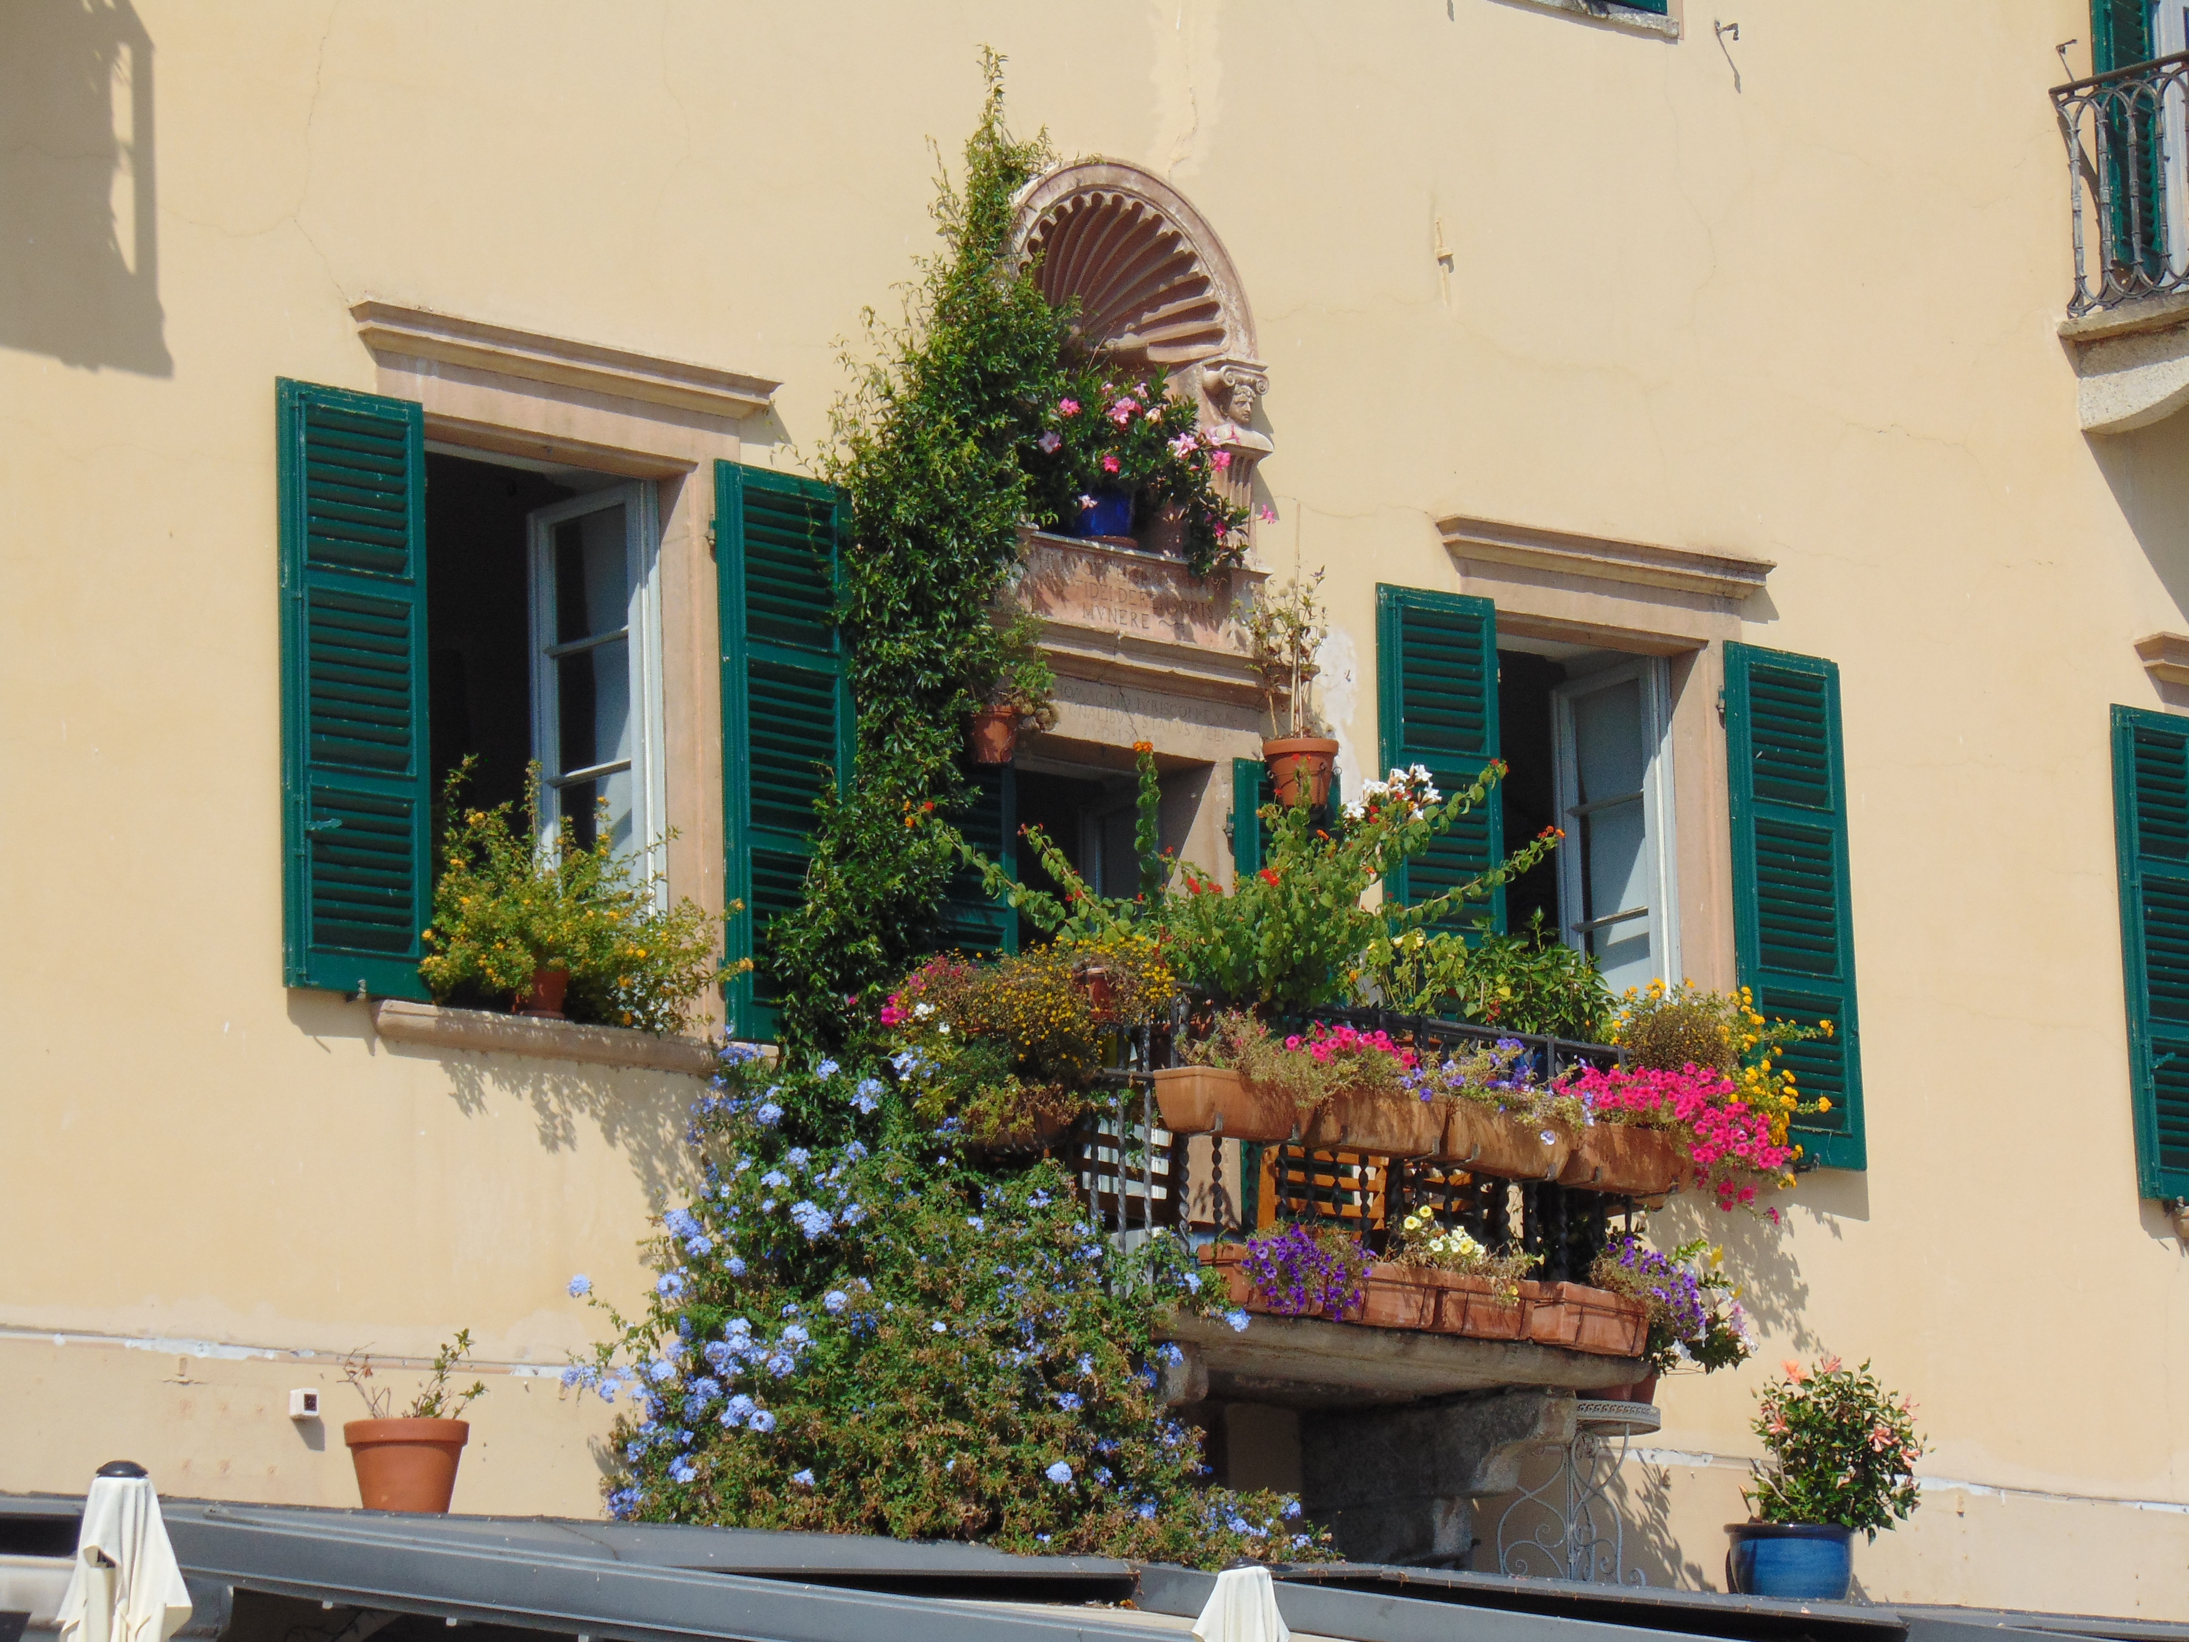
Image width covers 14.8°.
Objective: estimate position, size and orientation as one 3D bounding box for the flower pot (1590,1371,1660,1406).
[{"bbox_3d":[1.704,1.803,27.075,0.250,0.200,0.250,-2,-10,0],"label":"flower pot"}]

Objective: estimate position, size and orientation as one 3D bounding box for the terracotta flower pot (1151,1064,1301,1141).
[{"bbox_3d":[0.409,0.814,23.501,0.480,0.180,0.190,8,-15,-42],"label":"terracotta flower pot"}]

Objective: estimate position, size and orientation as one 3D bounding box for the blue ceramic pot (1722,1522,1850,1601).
[{"bbox_3d":[2.147,2.297,26.005,0.390,0.270,0.390,-2,-11,0],"label":"blue ceramic pot"}]

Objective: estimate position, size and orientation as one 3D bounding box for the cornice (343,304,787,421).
[{"bbox_3d":[-1.578,-1.372,25.408,0.115,0.135,1.670,-12,-14,43],"label":"cornice"}]

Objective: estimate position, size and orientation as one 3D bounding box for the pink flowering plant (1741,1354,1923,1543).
[{"bbox_3d":[2.303,1.947,26.192,0.540,0.560,0.520,-2,-11,0],"label":"pink flowering plant"}]

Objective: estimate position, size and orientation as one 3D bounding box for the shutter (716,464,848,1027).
[{"bbox_3d":[-0.943,-0.191,25.852,0.050,1.800,0.575,-12,-14,43],"label":"shutter"}]

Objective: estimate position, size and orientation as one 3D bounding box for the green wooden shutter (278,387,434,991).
[{"bbox_3d":[-2.041,-0.354,23.081,0.502,1.687,0.045,8,-15,-42],"label":"green wooden shutter"}]

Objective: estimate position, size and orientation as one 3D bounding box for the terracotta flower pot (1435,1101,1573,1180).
[{"bbox_3d":[1.282,1.015,26.182,0.200,0.205,0.450,-12,-14,43],"label":"terracotta flower pot"}]

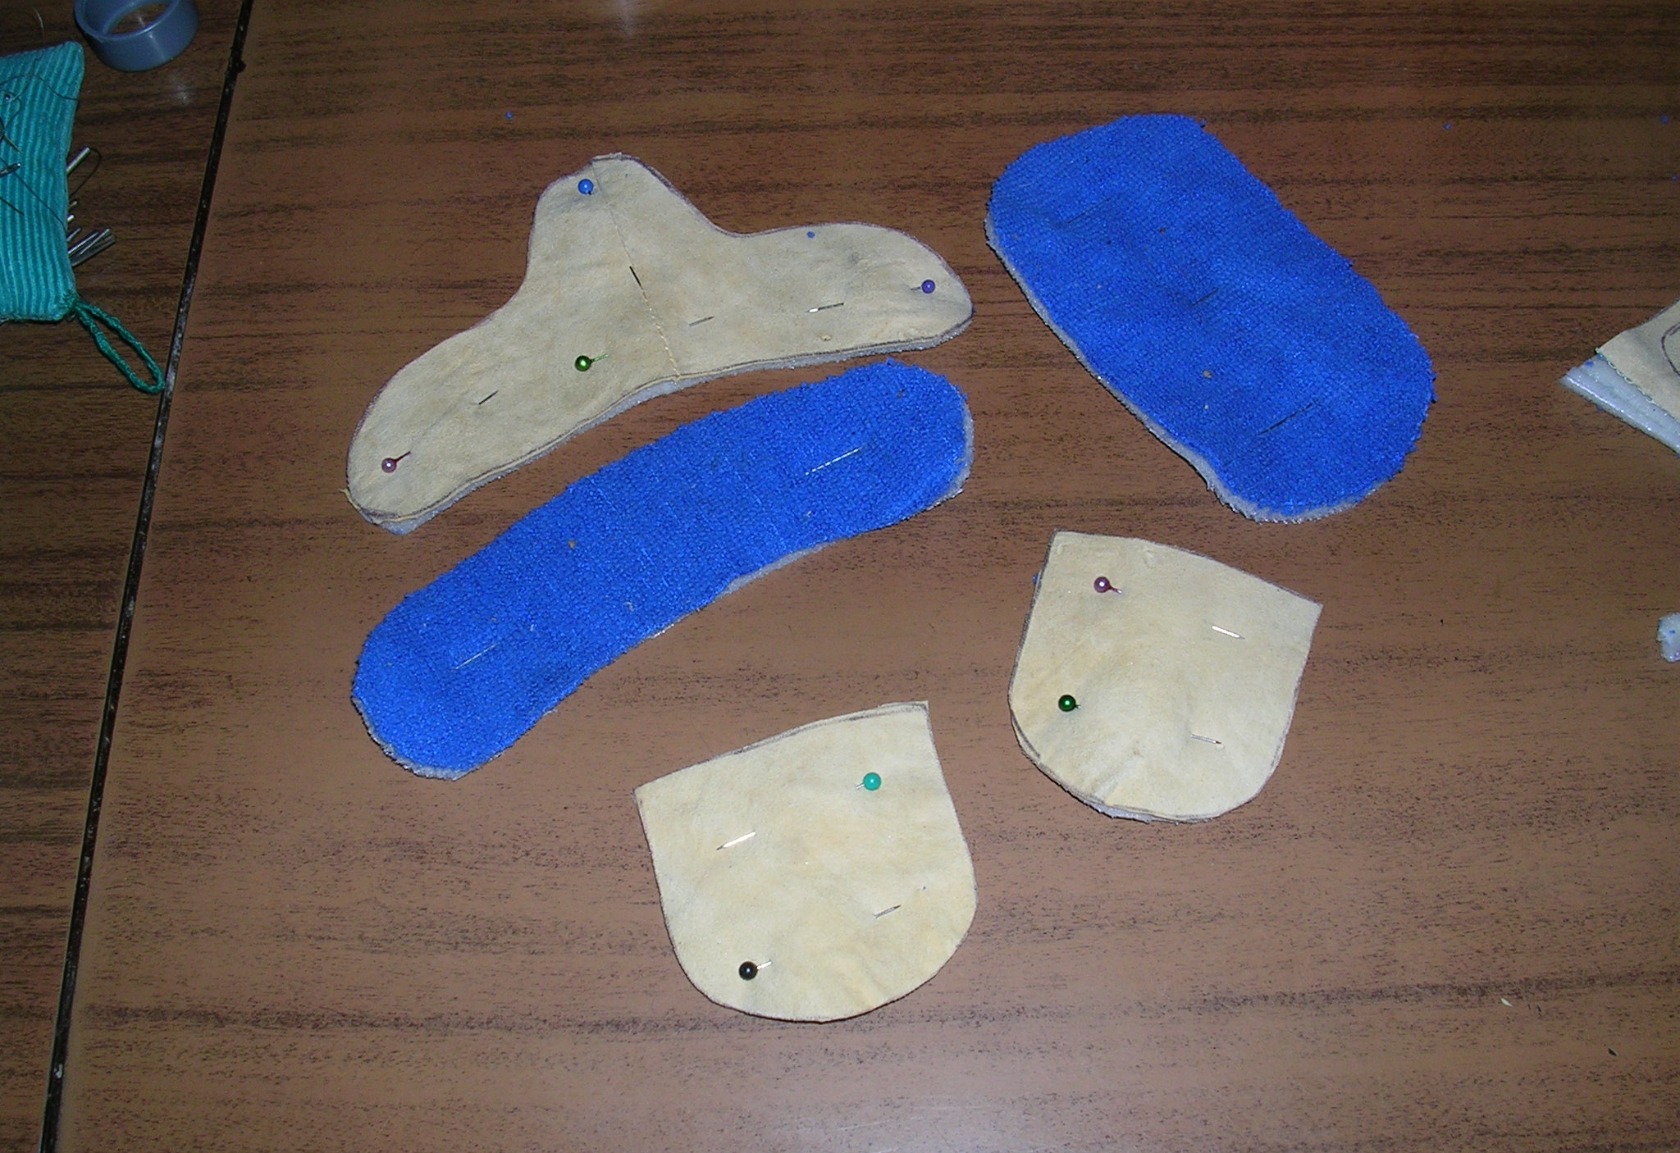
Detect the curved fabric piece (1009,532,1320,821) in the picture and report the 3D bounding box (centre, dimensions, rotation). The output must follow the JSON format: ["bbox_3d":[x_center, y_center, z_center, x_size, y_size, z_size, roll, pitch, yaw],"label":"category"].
[{"bbox_3d":[0.076,0.026,0.443,0.067,0.008,0.072,18,68,8],"label":"curved fabric piece"}]

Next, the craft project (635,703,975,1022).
[{"bbox_3d":[-0.005,0.067,0.424,0.072,0.008,0.069,-15,67,-6],"label":"craft project"}]

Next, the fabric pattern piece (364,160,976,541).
[{"bbox_3d":[-0.057,-0.073,0.485,0.169,0.008,0.088,-20,68,-9],"label":"fabric pattern piece"}]

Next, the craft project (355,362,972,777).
[{"bbox_3d":[-0.042,-0.009,0.458,0.171,0.008,0.054,-30,70,-12],"label":"craft project"}]

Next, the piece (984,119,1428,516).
[{"bbox_3d":[0.097,-0.072,0.485,0.077,0.008,0.133,-36,71,-14],"label":"piece"}]

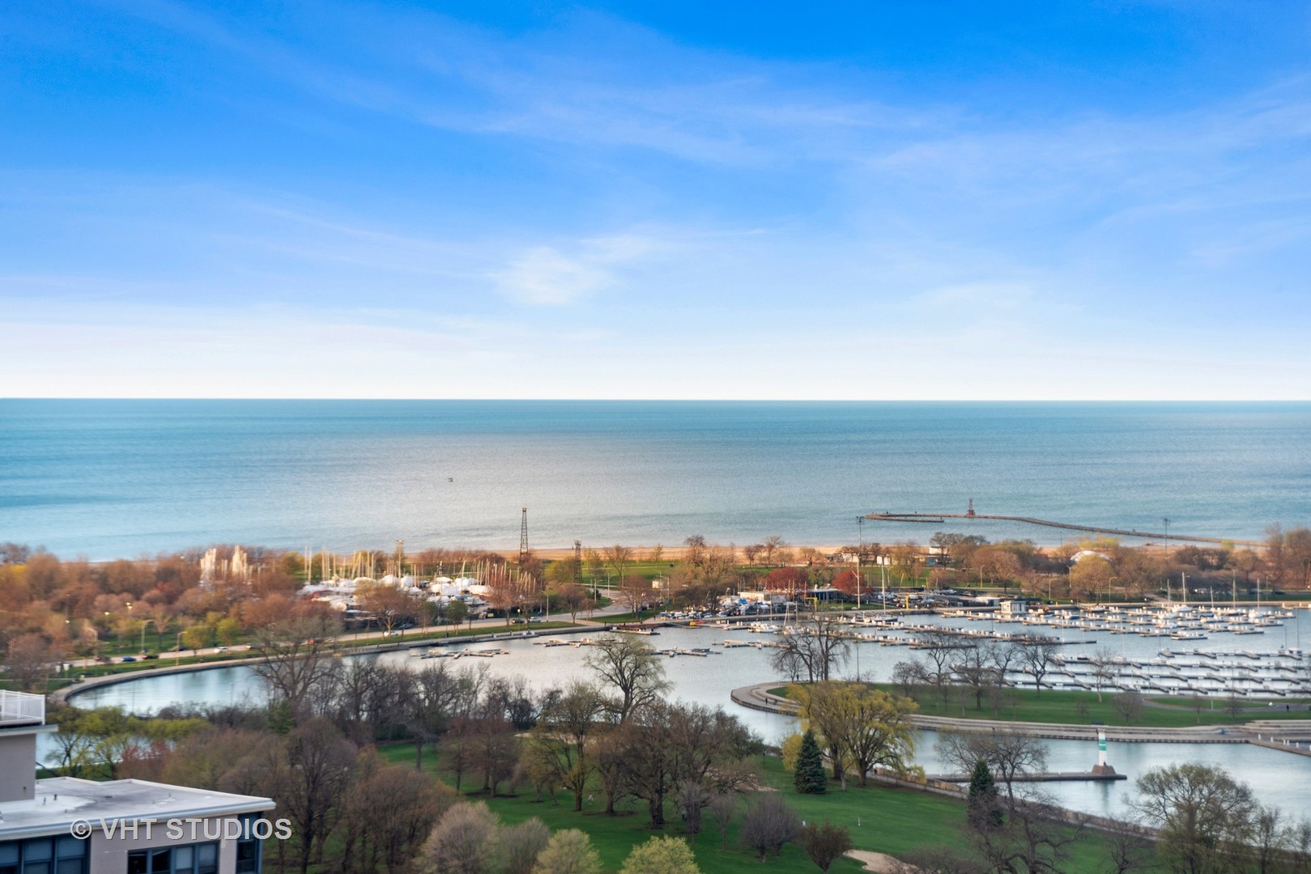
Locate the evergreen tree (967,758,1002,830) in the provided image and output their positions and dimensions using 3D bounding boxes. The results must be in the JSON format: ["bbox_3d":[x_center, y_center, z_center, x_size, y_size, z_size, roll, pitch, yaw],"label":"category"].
[{"bbox_3d":[56.976,61.626,567.904,6.200,12.000,6.200,0,1,6],"label":"evergreen tree"}]

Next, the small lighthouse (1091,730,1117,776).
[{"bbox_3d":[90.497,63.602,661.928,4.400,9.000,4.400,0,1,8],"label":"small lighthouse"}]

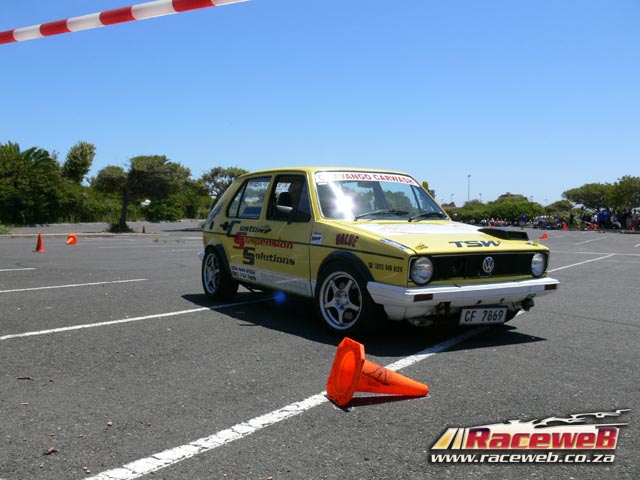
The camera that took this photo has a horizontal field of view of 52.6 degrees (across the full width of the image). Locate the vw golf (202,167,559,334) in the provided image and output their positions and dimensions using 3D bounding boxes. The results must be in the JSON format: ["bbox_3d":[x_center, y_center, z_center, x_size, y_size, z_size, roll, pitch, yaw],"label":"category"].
[{"bbox_3d":[0.200,0.008,6.030,1.650,1.350,3.760,0,2,-32],"label":"vw golf"}]

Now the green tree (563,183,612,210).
[{"bbox_3d":[22.821,-2.805,55.000,4.420,4.160,4.400,1,2,0],"label":"green tree"}]

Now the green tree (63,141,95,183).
[{"bbox_3d":[-21.646,-5.243,58.000,3.050,7.350,3.400,1,2,0],"label":"green tree"}]

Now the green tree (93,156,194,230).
[{"bbox_3d":[-9.546,-2.488,35.000,5.520,4.060,5.000,1,2,0],"label":"green tree"}]

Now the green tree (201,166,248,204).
[{"bbox_3d":[-9.434,-4.743,66.000,5.300,5.510,5.000,1,2,0],"label":"green tree"}]

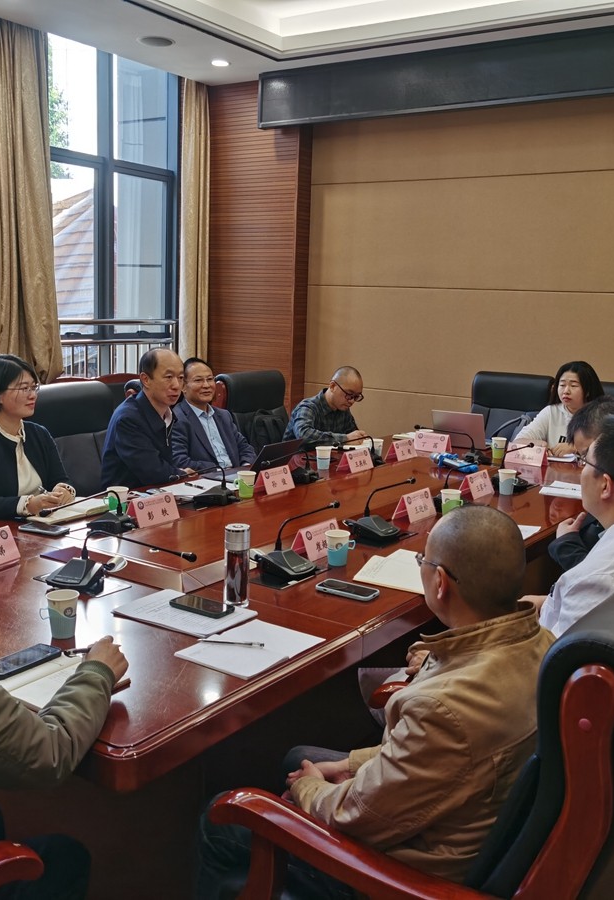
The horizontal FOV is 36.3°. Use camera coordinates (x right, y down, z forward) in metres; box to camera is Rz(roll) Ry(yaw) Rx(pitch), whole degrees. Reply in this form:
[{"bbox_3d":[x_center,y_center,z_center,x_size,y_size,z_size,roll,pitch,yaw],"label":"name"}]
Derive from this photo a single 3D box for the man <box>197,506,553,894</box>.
[{"bbox_3d":[0.135,0.661,1.832,0.780,1.210,0.560,8,11,33],"label":"man"}]

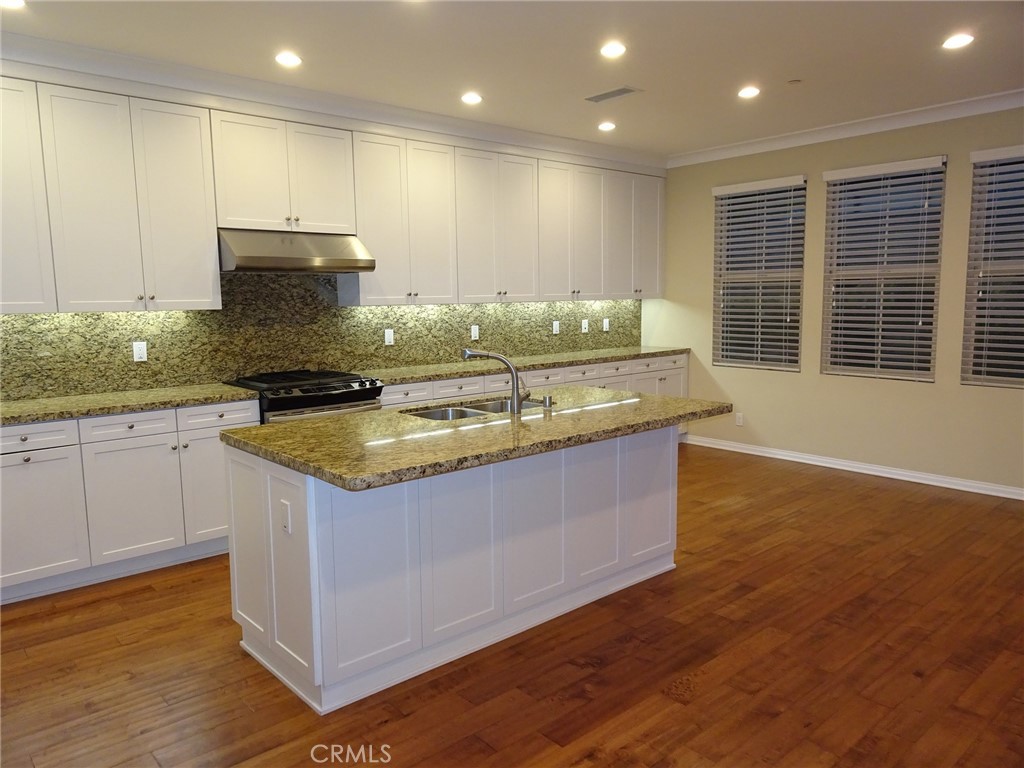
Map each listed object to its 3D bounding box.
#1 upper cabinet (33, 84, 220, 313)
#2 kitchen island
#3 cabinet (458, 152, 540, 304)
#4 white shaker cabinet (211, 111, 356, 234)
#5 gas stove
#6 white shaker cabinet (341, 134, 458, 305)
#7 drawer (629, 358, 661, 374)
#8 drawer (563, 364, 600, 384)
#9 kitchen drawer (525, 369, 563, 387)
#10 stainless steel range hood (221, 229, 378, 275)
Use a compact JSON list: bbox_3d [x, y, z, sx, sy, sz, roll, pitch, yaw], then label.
[{"bbox_3d":[-2.140,-0.986,3.984,0.834,1.142,0.320,-7,9,-40],"label":"upper cabinet"},{"bbox_3d":[-0.057,0.596,3.193,2.031,0.914,1.080,-7,9,-40],"label":"kitchen island"},{"bbox_3d":[-0.197,-1.220,5.654,0.834,1.142,0.320,-7,9,-40],"label":"cabinet"},{"bbox_3d":[-1.489,-1.292,4.516,0.900,0.667,0.347,-7,9,-40],"label":"white shaker cabinet"},{"bbox_3d":[-1.322,0.441,4.603,0.780,0.952,0.725,-7,9,-40],"label":"gas stove"},{"bbox_3d":[-0.826,-1.144,5.113,0.830,1.142,0.320,-7,9,-40],"label":"white shaker cabinet"},{"bbox_3d":[1.070,-0.184,6.566,0.407,0.126,0.445,-7,9,-40],"label":"drawer"},{"bbox_3d":[0.440,-0.111,6.038,0.419,0.127,0.453,-7,9,-40],"label":"drawer"},{"bbox_3d":[0.123,-0.073,5.766,0.411,0.127,0.453,-7,9,-40],"label":"kitchen drawer"},{"bbox_3d":[-1.402,-0.826,4.478,0.891,0.248,0.594,-7,9,-40],"label":"stainless steel range hood"}]

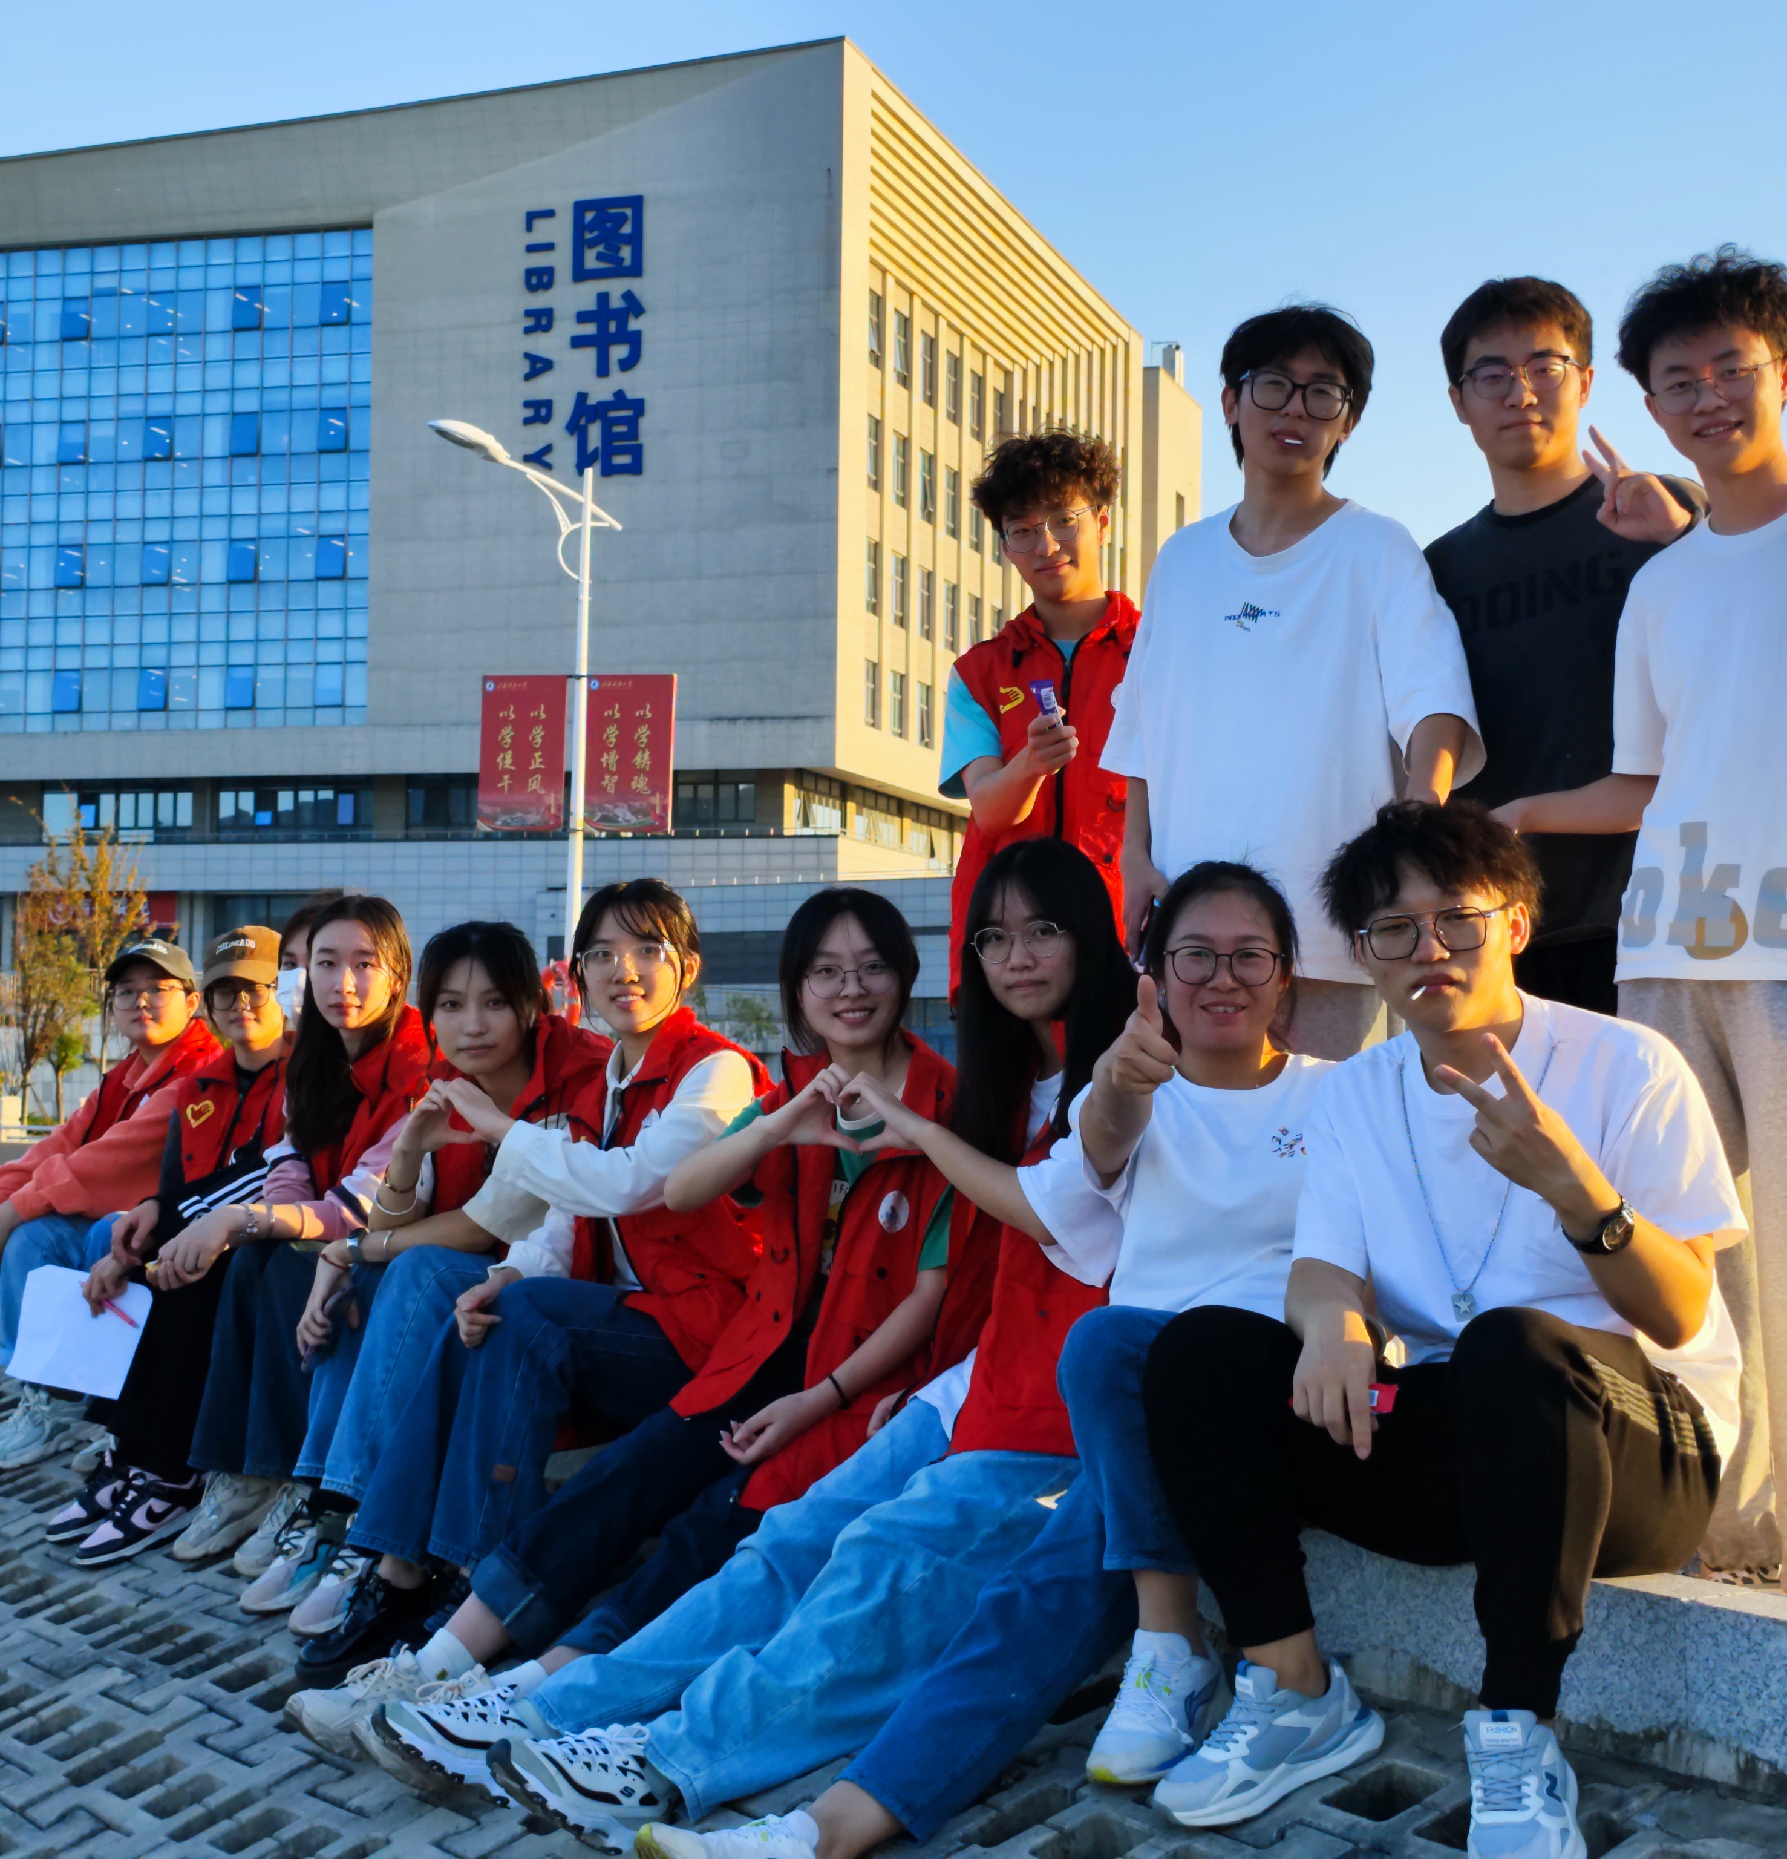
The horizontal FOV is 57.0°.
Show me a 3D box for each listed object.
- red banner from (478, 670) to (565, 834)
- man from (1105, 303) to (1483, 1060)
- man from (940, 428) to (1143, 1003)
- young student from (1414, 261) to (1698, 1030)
[{"bbox_3d":[-4.154,-1.964,18.400,0.980,1.740,0.050,0,-3,5],"label":"red banner"},{"bbox_3d":[0.585,-0.005,2.404,0.540,1.790,0.360,0,-3,14],"label":"man"},{"bbox_3d":[0.264,0.050,2.702,0.500,1.705,0.380,0,-3,7],"label":"man"},{"bbox_3d":[0.905,0.001,2.264,0.500,1.770,0.370,-1,-3,21],"label":"young student"}]

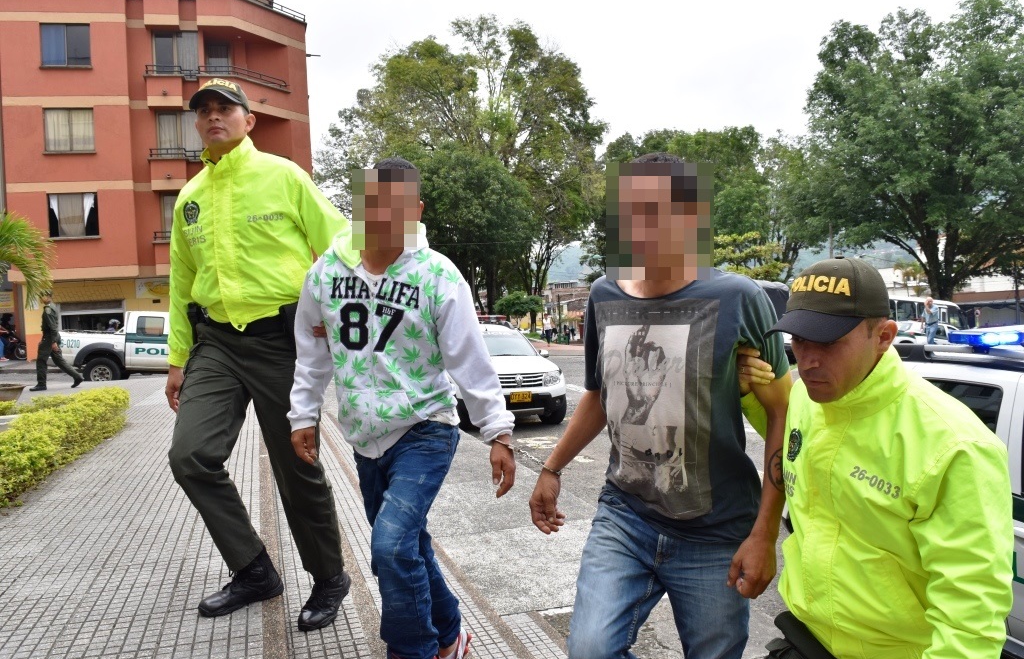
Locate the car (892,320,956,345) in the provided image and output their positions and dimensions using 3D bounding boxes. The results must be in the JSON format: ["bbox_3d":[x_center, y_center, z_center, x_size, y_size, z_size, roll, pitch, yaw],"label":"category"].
[{"bbox_3d":[16.300,0.460,29.500,4.200,1.480,1.720,-3,0,-15],"label":"car"}]

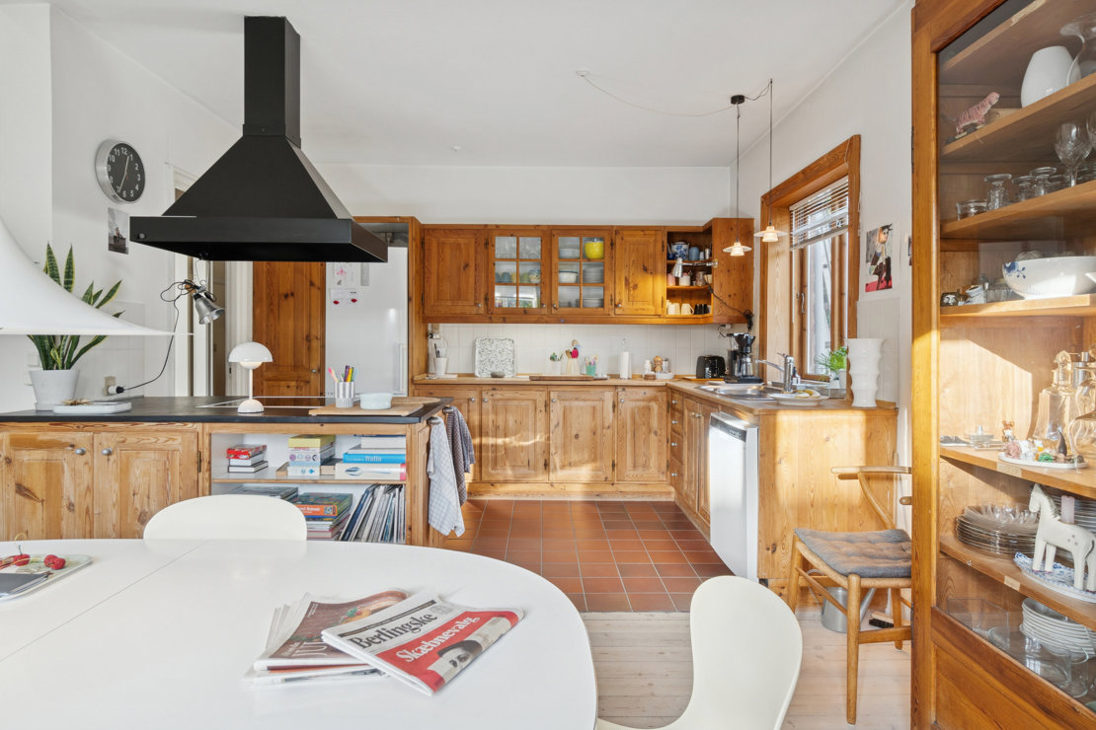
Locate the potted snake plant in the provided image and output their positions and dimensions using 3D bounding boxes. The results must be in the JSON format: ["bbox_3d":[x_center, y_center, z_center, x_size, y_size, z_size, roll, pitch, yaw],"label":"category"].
[{"bbox_3d":[-2.128,-0.171,2.600,0.360,0.710,0.300,0,3,-1],"label":"potted snake plant"}]

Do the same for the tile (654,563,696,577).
[{"bbox_3d":[0.686,1.108,3.092,0.199,0.015,0.192,0,2,0],"label":"tile"}]

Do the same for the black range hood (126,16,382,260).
[{"bbox_3d":[-1.291,-1.054,2.708,0.924,1.052,0.585,0,2,0],"label":"black range hood"}]

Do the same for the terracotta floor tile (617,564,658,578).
[{"bbox_3d":[0.481,1.106,3.090,0.199,0.015,0.192,0,2,0],"label":"terracotta floor tile"}]

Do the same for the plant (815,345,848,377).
[{"bbox_3d":[1.522,-0.013,3.090,0.190,0.190,0.180,0,2,0],"label":"plant"}]

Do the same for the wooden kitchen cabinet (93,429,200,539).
[{"bbox_3d":[-1.675,0.647,2.690,0.450,0.790,0.560,0,3,-1],"label":"wooden kitchen cabinet"}]

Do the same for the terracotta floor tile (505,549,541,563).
[{"bbox_3d":[-0.138,1.083,3.256,0.198,0.012,0.190,0,3,-1],"label":"terracotta floor tile"}]

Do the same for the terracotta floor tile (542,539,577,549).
[{"bbox_3d":[0.067,1.078,3.425,0.196,0.014,0.194,0,2,0],"label":"terracotta floor tile"}]

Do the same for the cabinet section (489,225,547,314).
[{"bbox_3d":[-0.240,-0.750,4.740,0.475,0.685,0.320,0,2,0],"label":"cabinet section"}]

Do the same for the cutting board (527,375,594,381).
[{"bbox_3d":[0.112,0.108,4.746,0.518,0.032,0.250,0,2,0],"label":"cutting board"}]

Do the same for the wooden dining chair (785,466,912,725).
[{"bbox_3d":[1.204,0.763,2.086,0.510,0.750,0.540,0,2,3],"label":"wooden dining chair"}]

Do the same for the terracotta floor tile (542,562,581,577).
[{"bbox_3d":[0.070,1.094,3.054,0.196,0.014,0.194,0,2,0],"label":"terracotta floor tile"}]

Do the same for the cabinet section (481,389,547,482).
[{"bbox_3d":[-0.262,0.516,4.615,0.505,0.700,0.550,0,2,0],"label":"cabinet section"}]

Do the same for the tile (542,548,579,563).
[{"bbox_3d":[0.068,1.086,3.239,0.196,0.014,0.194,0,2,0],"label":"tile"}]

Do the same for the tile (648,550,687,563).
[{"bbox_3d":[0.674,1.086,3.239,0.196,0.014,0.194,0,2,0],"label":"tile"}]

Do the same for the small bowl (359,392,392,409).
[{"bbox_3d":[-0.732,0.154,2.470,0.140,0.067,0.140,0,3,-1],"label":"small bowl"}]

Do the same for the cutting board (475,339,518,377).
[{"bbox_3d":[-0.431,-0.056,4.710,0.323,0.322,0.025,0,-6,0],"label":"cutting board"}]

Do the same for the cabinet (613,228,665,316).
[{"bbox_3d":[0.728,-0.752,4.808,0.396,0.701,0.330,0,2,0],"label":"cabinet"}]

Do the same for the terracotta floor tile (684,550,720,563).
[{"bbox_3d":[0.890,1.102,3.287,0.199,0.015,0.192,0,2,0],"label":"terracotta floor tile"}]

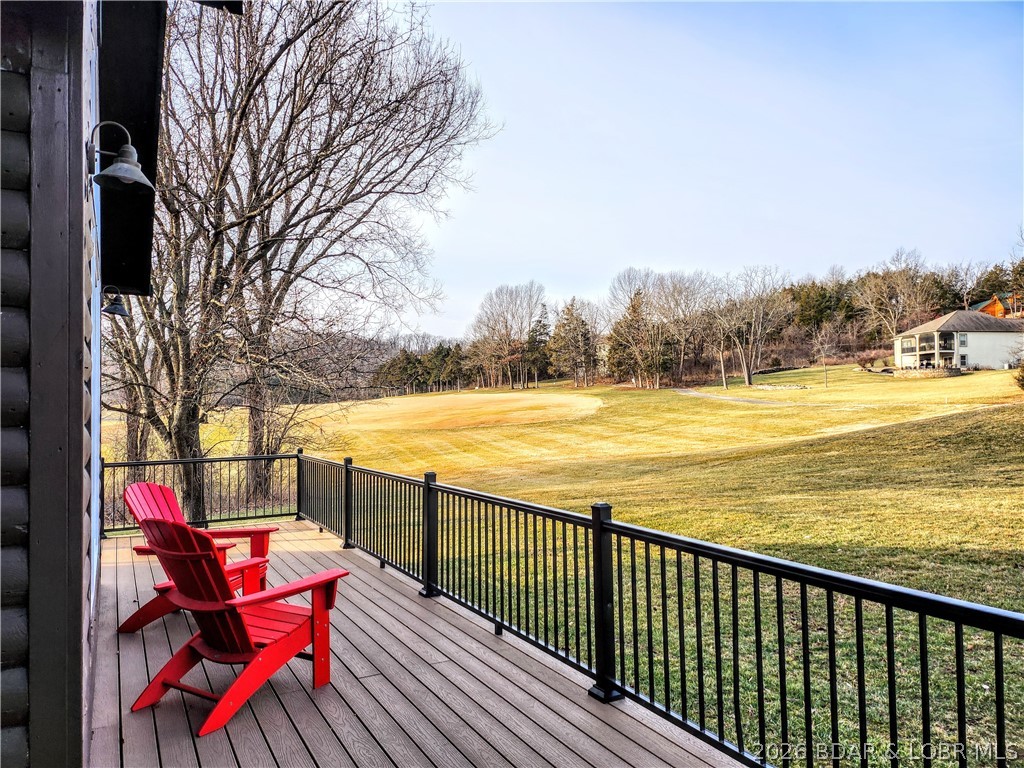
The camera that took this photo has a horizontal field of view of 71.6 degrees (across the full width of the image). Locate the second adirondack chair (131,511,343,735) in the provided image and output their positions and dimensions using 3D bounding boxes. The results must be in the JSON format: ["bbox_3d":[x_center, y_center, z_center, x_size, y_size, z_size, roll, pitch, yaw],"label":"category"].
[{"bbox_3d":[-1.484,1.170,3.845,0.800,0.980,0.885,-2,-2,32],"label":"second adirondack chair"}]

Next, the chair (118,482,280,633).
[{"bbox_3d":[-2.273,1.222,5.176,0.885,0.980,0.800,-1,-2,4],"label":"chair"}]

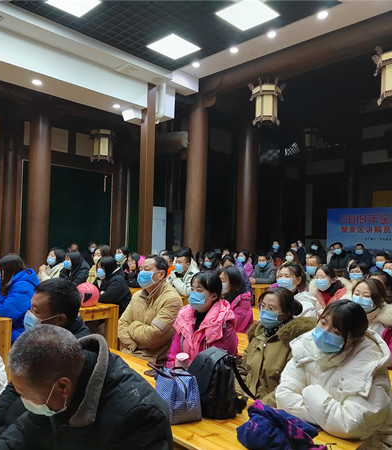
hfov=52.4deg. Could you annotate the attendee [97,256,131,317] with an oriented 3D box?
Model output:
[{"bbox_3d":[-0.905,0.897,3.982,0.650,1.200,0.470,3,-2,-42],"label":"attendee"}]

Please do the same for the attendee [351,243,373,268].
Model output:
[{"bbox_3d":[3.213,1.072,7.879,0.520,1.300,0.660,0,-2,35],"label":"attendee"}]

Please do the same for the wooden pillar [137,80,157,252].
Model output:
[{"bbox_3d":[-0.850,-0.335,6.800,0.160,4.100,0.180,0,-2,44],"label":"wooden pillar"}]

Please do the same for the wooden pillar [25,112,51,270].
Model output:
[{"bbox_3d":[-2.599,-0.188,6.610,0.380,3.460,0.380,0,-2,44],"label":"wooden pillar"}]

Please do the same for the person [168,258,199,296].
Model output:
[{"bbox_3d":[-0.167,0.999,5.322,0.540,1.370,0.750,0,-2,44],"label":"person"}]

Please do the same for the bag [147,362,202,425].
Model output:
[{"bbox_3d":[-0.085,0.733,1.790,0.150,0.200,0.220,2,-2,-25],"label":"bag"}]

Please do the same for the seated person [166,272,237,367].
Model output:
[{"bbox_3d":[-0.051,0.866,2.207,0.480,1.200,0.640,0,-2,38],"label":"seated person"}]

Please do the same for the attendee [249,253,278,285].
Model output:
[{"bbox_3d":[1.157,1.126,6.834,0.540,1.290,0.750,0,-2,38],"label":"attendee"}]

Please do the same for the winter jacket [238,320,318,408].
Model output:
[{"bbox_3d":[0.429,0.786,2.099,0.460,0.600,0.400,0,-2,44],"label":"winter jacket"}]

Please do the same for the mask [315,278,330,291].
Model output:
[{"bbox_3d":[1.092,0.519,3.448,0.130,0.105,0.075,0,-2,43],"label":"mask"}]

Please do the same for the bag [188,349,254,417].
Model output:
[{"bbox_3d":[0.085,0.707,1.870,0.200,0.265,0.240,2,-2,-22],"label":"bag"}]

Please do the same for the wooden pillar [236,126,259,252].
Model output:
[{"bbox_3d":[1.088,-0.228,8.415,0.420,3.850,0.420,1,-2,0],"label":"wooden pillar"}]

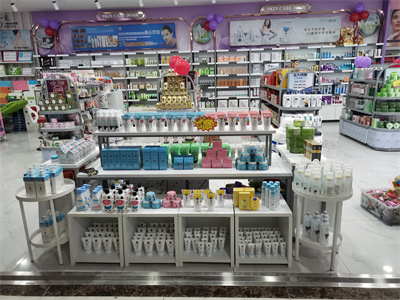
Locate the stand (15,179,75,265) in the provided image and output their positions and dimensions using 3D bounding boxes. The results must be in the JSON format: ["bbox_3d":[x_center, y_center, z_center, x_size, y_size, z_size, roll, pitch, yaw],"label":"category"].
[{"bbox_3d":[-1.152,0.554,2.327,0.402,0.557,0.402,-1,14,3],"label":"stand"}]

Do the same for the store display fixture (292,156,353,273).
[{"bbox_3d":[0.870,0.457,2.186,0.399,0.706,0.399,-1,14,3],"label":"store display fixture"}]

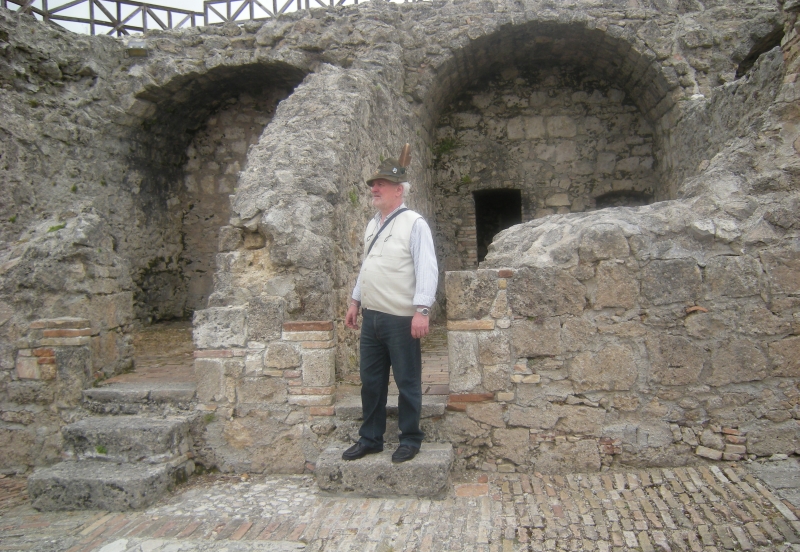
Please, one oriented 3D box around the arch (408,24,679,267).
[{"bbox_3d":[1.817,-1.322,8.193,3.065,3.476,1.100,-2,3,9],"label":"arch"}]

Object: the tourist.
[{"bbox_3d":[-0.055,0.164,3.769,0.400,1.810,0.560,-6,6,-40],"label":"tourist"}]

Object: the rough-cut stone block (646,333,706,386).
[{"bbox_3d":[1.721,0.509,4.163,0.373,0.336,0.270,-2,4,0],"label":"rough-cut stone block"}]

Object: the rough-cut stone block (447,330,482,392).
[{"bbox_3d":[0.400,0.512,4.064,0.177,0.360,0.250,-1,3,4],"label":"rough-cut stone block"}]

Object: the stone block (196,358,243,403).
[{"bbox_3d":[-1.134,0.651,4.177,0.289,0.279,0.220,0,3,0],"label":"stone block"}]

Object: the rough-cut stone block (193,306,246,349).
[{"bbox_3d":[-1.135,0.321,4.254,0.328,0.257,0.270,-2,3,6],"label":"rough-cut stone block"}]

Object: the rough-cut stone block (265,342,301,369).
[{"bbox_3d":[-0.731,0.497,4.174,0.221,0.159,0.190,-2,3,6],"label":"rough-cut stone block"}]

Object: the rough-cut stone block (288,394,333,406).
[{"bbox_3d":[-0.567,0.783,4.158,0.283,0.070,0.170,0,3,0],"label":"rough-cut stone block"}]

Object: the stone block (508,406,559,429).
[{"bbox_3d":[0.851,0.883,4.188,0.321,0.128,0.220,0,3,0],"label":"stone block"}]

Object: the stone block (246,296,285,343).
[{"bbox_3d":[-0.846,0.268,4.178,0.239,0.290,0.220,0,3,0],"label":"stone block"}]

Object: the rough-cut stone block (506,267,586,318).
[{"bbox_3d":[0.909,0.096,4.135,0.469,0.309,0.270,-2,3,4],"label":"rough-cut stone block"}]

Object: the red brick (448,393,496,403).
[{"bbox_3d":[0.450,0.766,4.147,0.289,0.054,0.150,0,3,0],"label":"red brick"}]

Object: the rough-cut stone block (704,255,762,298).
[{"bbox_3d":[2.044,-0.003,4.075,0.344,0.258,0.250,-2,3,4],"label":"rough-cut stone block"}]

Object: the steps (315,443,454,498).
[{"bbox_3d":[-0.072,1.144,3.864,0.754,0.191,0.380,-1,3,5],"label":"steps"}]

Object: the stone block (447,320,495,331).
[{"bbox_3d":[0.436,0.296,4.009,0.284,0.056,0.170,-1,3,4],"label":"stone block"}]

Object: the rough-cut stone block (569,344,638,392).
[{"bbox_3d":[1.254,0.560,4.090,0.417,0.282,0.260,-2,3,4],"label":"rough-cut stone block"}]

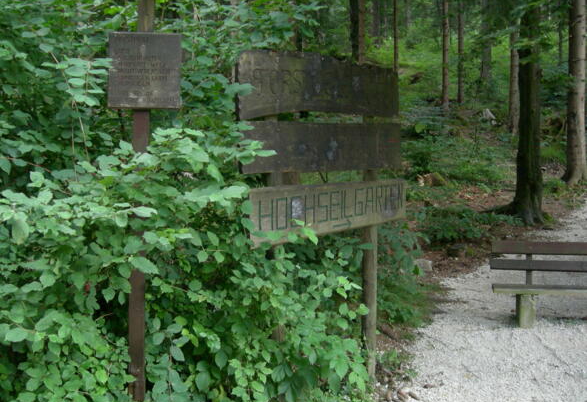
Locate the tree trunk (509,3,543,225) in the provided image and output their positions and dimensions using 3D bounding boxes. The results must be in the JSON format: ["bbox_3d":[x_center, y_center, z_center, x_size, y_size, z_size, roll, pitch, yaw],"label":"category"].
[{"bbox_3d":[4.696,-1.743,12.300,0.600,4.500,0.600,1,2,21],"label":"tree trunk"}]

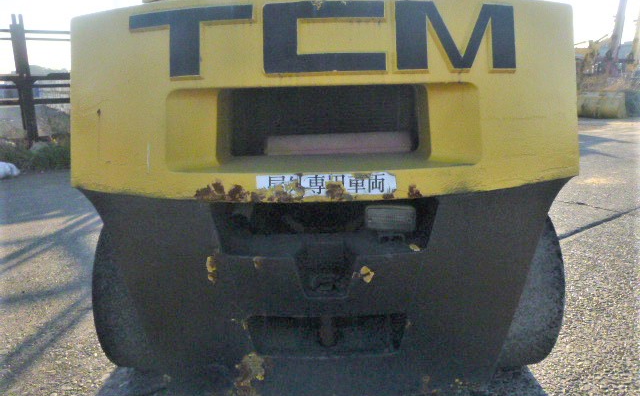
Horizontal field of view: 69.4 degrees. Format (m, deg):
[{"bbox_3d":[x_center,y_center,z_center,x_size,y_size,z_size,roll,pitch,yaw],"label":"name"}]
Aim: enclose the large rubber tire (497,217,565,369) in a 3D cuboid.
[{"bbox_3d":[0.584,0.249,1.530,0.190,0.580,0.580,-1,14,1],"label":"large rubber tire"}]

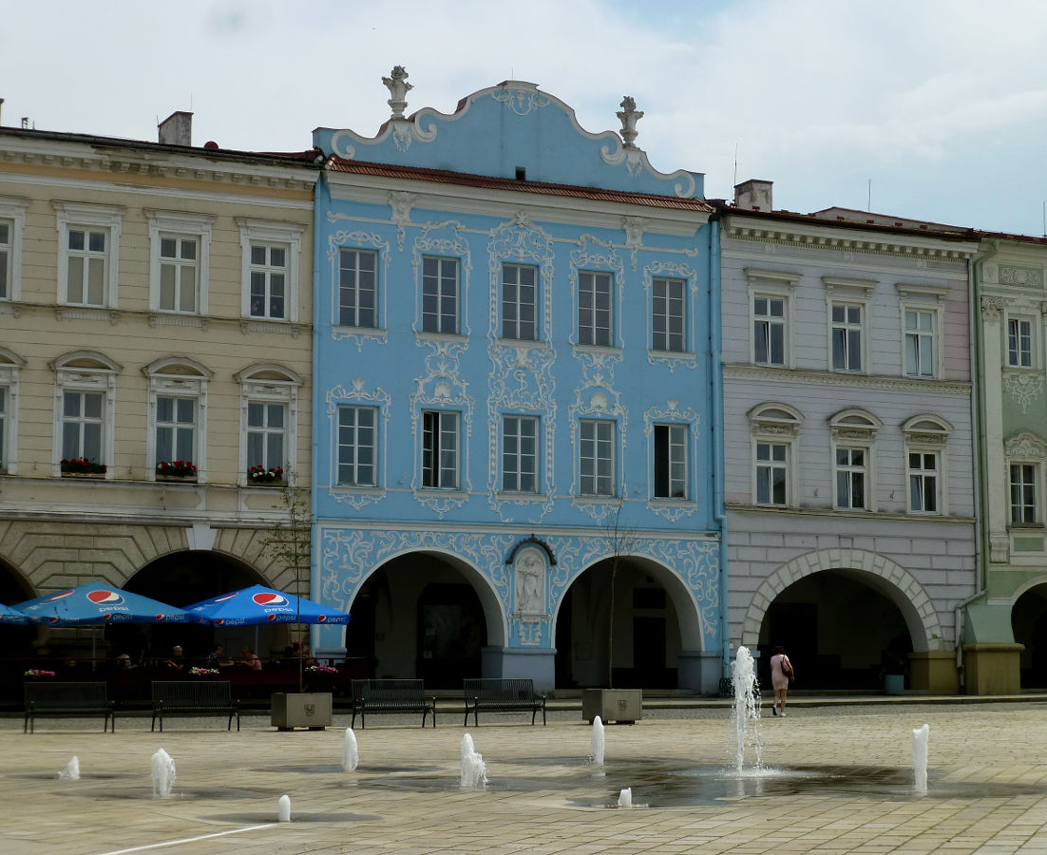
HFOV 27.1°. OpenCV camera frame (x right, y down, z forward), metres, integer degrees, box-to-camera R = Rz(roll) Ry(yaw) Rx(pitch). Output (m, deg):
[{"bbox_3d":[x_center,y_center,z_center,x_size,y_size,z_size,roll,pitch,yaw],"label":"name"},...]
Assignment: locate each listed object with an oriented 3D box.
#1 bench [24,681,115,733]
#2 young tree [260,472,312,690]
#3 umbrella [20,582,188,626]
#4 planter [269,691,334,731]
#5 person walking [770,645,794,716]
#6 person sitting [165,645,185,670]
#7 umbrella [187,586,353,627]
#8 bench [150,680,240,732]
[{"bbox_3d":[-8.317,5.131,39.862,1.580,0.930,0.620,3,-8,-25],"label":"bench"},{"bbox_3d":[-4.476,2.837,41.215,0.950,4.350,0.950,0,-7,0],"label":"young tree"},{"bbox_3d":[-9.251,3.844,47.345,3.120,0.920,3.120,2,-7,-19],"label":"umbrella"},{"bbox_3d":[-4.206,5.372,41.264,0.900,0.750,0.900,3,-8,-25],"label":"planter"},{"bbox_3d":[5.969,5.881,50.300,0.550,1.619,0.500,0,-7,-3],"label":"person walking"},{"bbox_3d":[-7.621,5.440,47.621,0.750,1.320,0.520,6,-9,-41],"label":"person sitting"},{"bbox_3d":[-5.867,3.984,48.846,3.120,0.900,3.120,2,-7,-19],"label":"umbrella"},{"bbox_3d":[-6.124,5.212,40.624,1.580,0.930,0.620,3,-8,-25],"label":"bench"}]

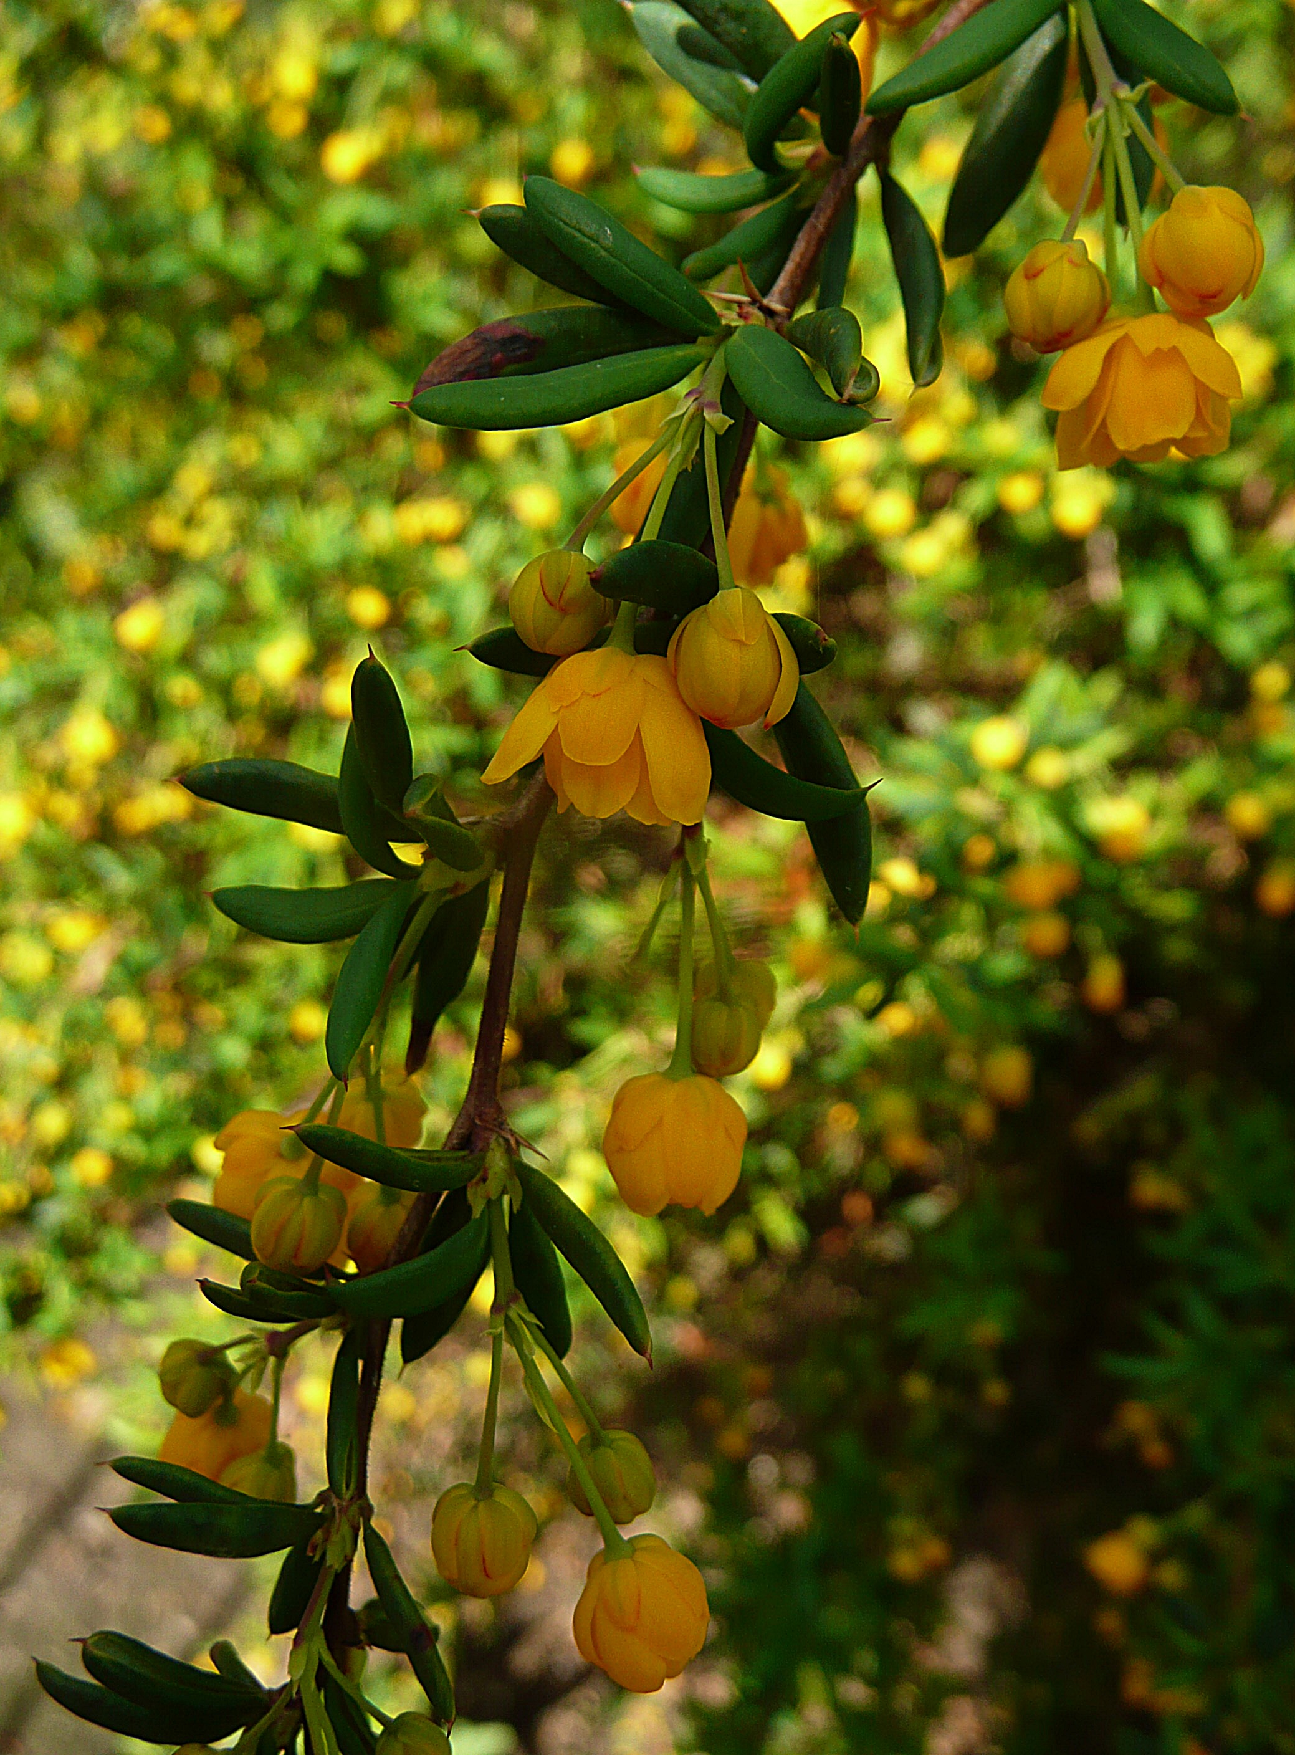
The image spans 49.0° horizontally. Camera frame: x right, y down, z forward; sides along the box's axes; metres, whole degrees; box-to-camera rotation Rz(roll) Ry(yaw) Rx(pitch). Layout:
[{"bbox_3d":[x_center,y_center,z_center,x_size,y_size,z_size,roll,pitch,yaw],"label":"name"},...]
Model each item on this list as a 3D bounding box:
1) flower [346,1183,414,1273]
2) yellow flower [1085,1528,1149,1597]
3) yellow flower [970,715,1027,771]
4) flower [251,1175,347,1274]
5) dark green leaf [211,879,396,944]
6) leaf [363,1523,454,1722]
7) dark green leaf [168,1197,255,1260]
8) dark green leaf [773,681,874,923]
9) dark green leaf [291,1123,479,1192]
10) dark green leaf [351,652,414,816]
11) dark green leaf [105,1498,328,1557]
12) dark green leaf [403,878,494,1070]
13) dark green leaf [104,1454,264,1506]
[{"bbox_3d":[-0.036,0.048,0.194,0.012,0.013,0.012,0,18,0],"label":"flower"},{"bbox_3d":[0.192,0.280,0.580,0.025,0.025,0.025,0,18,0],"label":"yellow flower"},{"bbox_3d":[0.143,-0.055,0.580,0.022,0.021,0.022,0,18,0],"label":"yellow flower"},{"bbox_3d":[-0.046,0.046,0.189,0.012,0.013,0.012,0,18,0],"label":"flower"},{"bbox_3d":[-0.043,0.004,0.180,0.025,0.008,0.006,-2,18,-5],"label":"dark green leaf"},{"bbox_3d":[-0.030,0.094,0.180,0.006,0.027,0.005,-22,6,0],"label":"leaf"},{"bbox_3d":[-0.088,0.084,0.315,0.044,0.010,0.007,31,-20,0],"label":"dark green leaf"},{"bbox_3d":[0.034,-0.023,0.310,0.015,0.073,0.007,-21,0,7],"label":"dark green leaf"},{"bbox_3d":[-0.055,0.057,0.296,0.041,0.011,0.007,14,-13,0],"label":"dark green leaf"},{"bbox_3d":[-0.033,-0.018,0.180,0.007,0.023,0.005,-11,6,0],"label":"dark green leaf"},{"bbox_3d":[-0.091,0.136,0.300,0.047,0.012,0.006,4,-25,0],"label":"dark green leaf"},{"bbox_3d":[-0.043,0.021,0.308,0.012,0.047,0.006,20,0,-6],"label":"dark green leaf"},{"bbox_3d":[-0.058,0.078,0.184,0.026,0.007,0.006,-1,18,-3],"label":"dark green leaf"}]

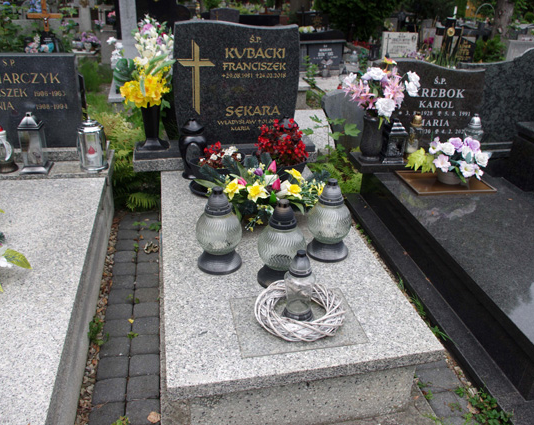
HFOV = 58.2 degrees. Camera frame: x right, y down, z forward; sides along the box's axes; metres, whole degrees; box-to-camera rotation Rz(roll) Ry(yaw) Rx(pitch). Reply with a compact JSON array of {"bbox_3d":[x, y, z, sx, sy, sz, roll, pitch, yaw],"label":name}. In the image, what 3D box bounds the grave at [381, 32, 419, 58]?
[{"bbox_3d":[2.000,-2.473,7.288,0.550,0.480,0.130,-3,22,-11],"label":"grave"}]

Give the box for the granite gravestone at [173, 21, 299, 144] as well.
[{"bbox_3d":[-0.172,-0.706,2.668,0.685,0.667,0.085,-4,30,-11],"label":"granite gravestone"}]

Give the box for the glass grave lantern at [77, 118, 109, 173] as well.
[{"bbox_3d":[-0.968,-0.382,2.655,0.151,0.285,0.151,-3,22,-11],"label":"glass grave lantern"}]

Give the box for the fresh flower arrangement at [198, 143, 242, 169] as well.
[{"bbox_3d":[-0.245,-0.296,2.502,0.250,0.190,0.240,-4,30,-11],"label":"fresh flower arrangement"}]

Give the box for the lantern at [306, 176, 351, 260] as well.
[{"bbox_3d":[0.272,0.023,2.060,0.188,0.338,0.188,-3,22,-11],"label":"lantern"}]

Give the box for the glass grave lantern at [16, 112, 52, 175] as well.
[{"bbox_3d":[-1.281,-0.384,2.621,0.153,0.316,0.153,-3,22,-11],"label":"glass grave lantern"}]

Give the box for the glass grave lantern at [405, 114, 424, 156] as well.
[{"bbox_3d":[0.896,-0.474,2.906,0.107,0.270,0.107,-4,30,-11],"label":"glass grave lantern"}]

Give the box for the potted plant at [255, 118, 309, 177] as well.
[{"bbox_3d":[0.102,-0.371,2.804,0.311,0.361,0.311,-3,22,-11],"label":"potted plant"}]

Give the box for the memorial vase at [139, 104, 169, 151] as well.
[{"bbox_3d":[-0.701,-0.530,2.915,0.192,0.263,0.192,-3,22,-11],"label":"memorial vase"}]

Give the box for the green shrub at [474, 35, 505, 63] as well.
[{"bbox_3d":[2.754,-1.909,5.980,0.430,0.620,0.420,-4,30,-11],"label":"green shrub"}]

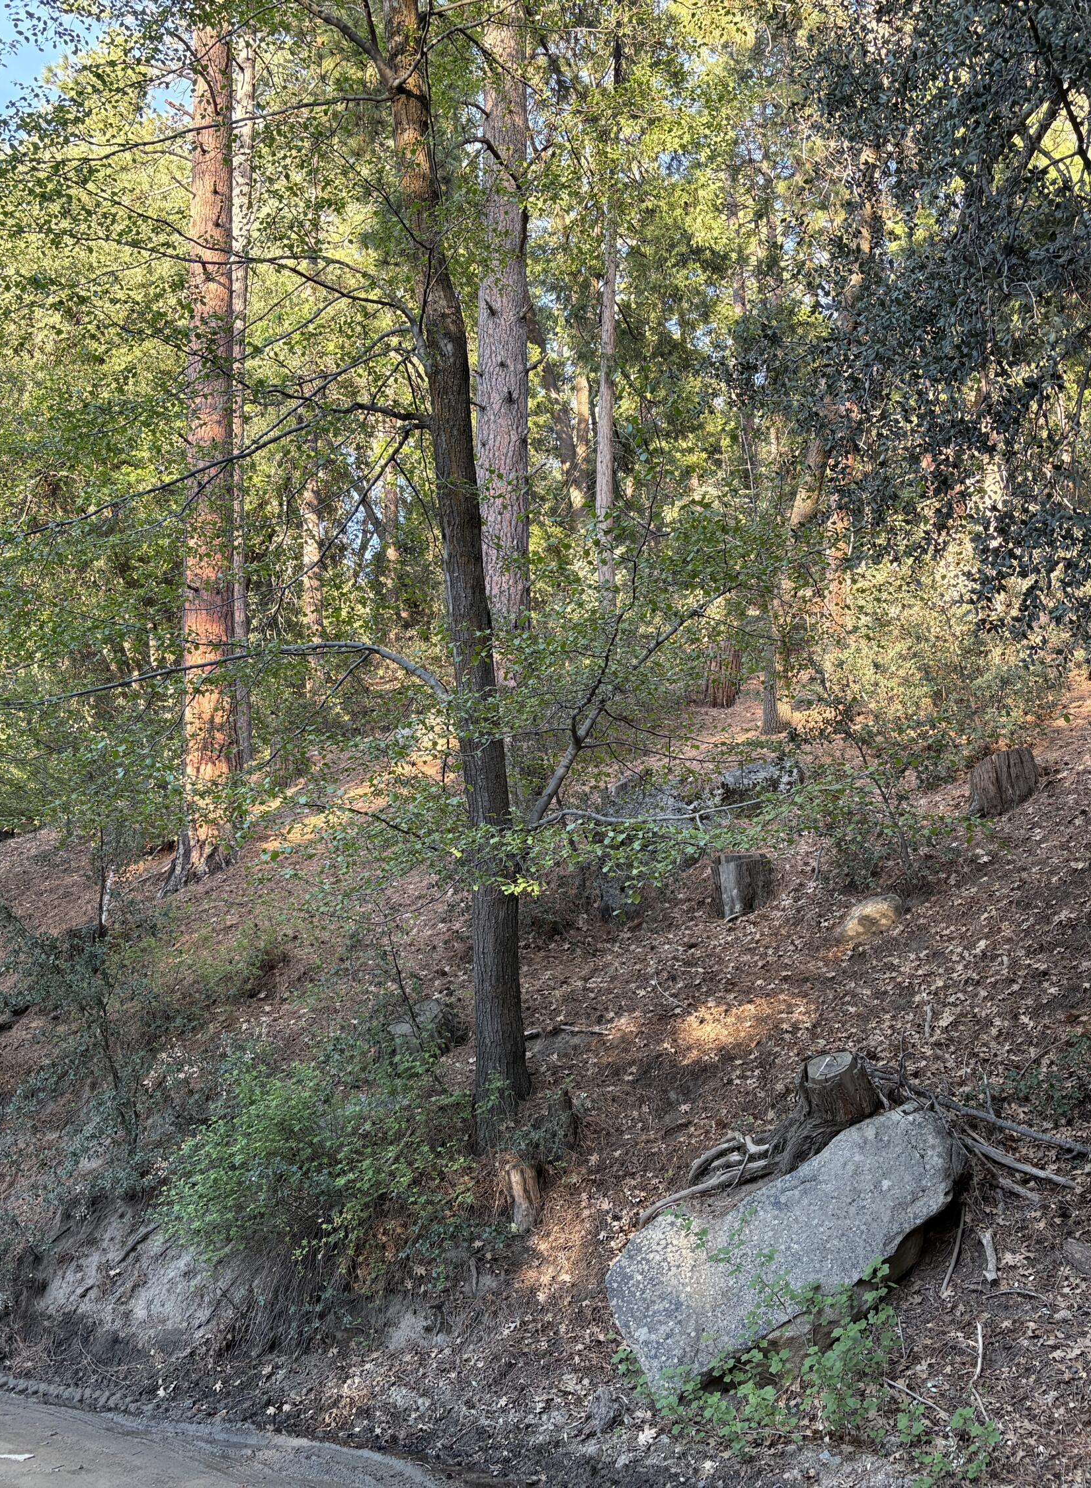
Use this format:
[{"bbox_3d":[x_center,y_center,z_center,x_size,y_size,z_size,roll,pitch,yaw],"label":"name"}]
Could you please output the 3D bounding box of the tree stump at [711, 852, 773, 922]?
[{"bbox_3d":[1.264,0.920,9.600,0.387,0.424,0.380,0,-6,0],"label":"tree stump"}]

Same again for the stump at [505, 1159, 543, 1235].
[{"bbox_3d":[-0.088,1.850,6.100,0.157,0.291,0.170,0,-6,0],"label":"stump"}]

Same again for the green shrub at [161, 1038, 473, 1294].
[{"bbox_3d":[-0.843,1.621,5.900,1.164,0.910,1.050,0,-6,0],"label":"green shrub"}]

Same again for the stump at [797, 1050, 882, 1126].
[{"bbox_3d":[1.217,1.431,6.200,0.322,0.288,0.310,0,-6,0],"label":"stump"}]

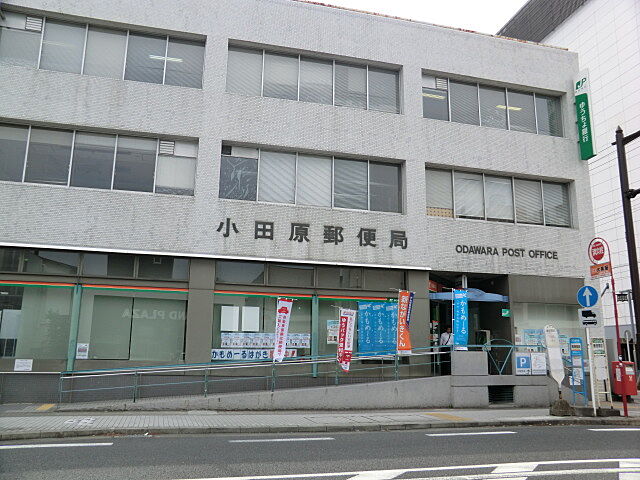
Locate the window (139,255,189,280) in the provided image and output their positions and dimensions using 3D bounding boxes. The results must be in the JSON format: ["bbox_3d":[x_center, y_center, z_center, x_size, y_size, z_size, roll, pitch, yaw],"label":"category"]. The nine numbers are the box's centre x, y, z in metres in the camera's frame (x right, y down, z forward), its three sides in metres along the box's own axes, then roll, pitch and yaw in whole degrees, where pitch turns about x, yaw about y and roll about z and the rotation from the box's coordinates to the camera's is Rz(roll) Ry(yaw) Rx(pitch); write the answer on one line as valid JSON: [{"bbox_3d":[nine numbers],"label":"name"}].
[{"bbox_3d":[-4.766,0.880,16.395,1.520,0.734,0.100,4,-11,-15],"label":"window"}]

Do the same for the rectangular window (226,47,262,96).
[{"bbox_3d":[-2.553,-5.778,18.387,1.228,1.716,0.100,4,-12,-14],"label":"rectangular window"}]

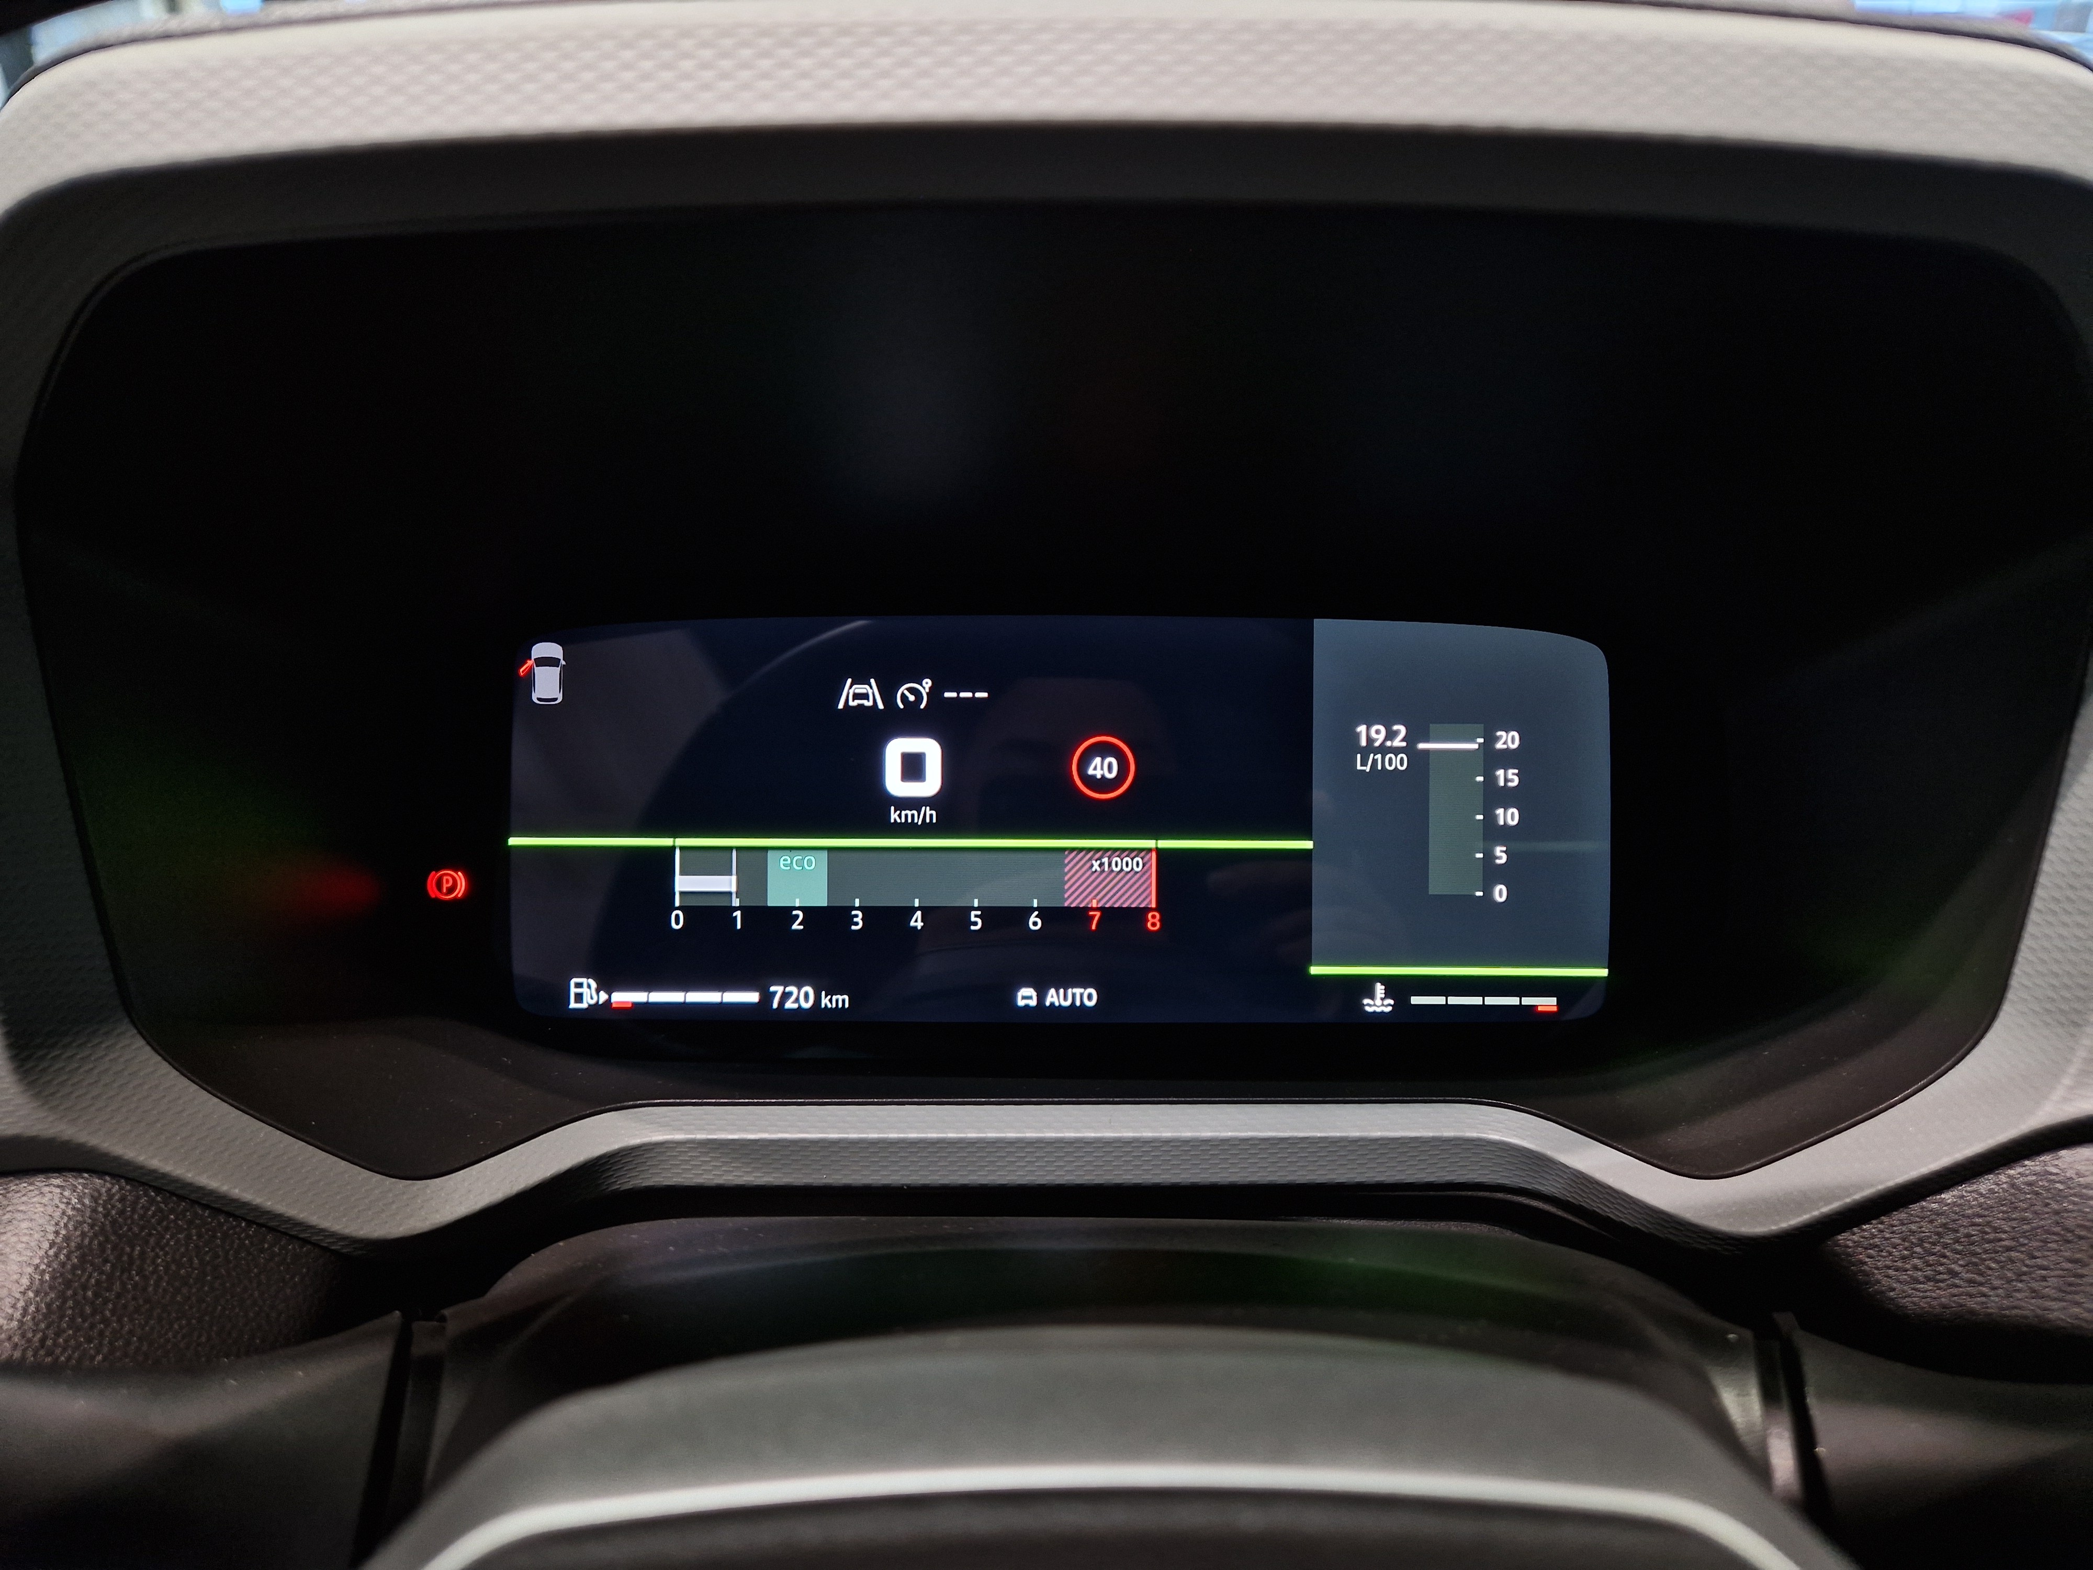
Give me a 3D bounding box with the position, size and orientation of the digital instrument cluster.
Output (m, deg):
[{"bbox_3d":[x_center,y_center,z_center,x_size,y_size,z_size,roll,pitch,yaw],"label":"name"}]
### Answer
[{"bbox_3d":[0.003,0.008,0.305,0.238,0.088,0.015,0,-1,0],"label":"digital instrument cluster"}]

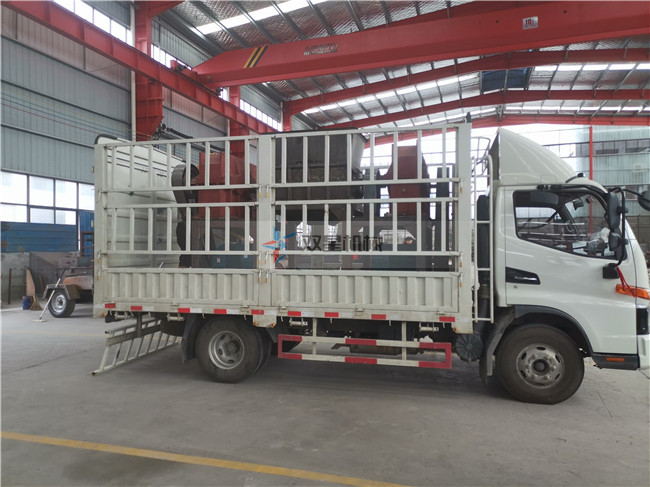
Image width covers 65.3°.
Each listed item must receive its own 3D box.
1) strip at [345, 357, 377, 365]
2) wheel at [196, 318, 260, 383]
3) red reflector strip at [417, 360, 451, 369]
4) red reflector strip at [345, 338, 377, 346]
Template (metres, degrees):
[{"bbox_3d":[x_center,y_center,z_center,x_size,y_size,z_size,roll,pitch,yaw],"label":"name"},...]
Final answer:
[{"bbox_3d":[0.380,1.217,5.274,0.337,0.054,0.025,0,-1,14],"label":"strip"},{"bbox_3d":[-1.098,1.194,5.832,0.775,0.775,0.210,0,-1,14],"label":"wheel"},{"bbox_3d":[1.110,1.222,5.097,0.318,0.054,0.025,0,-1,14],"label":"red reflector strip"},{"bbox_3d":[0.379,1.028,5.277,0.324,0.054,0.025,0,-1,14],"label":"red reflector strip"}]

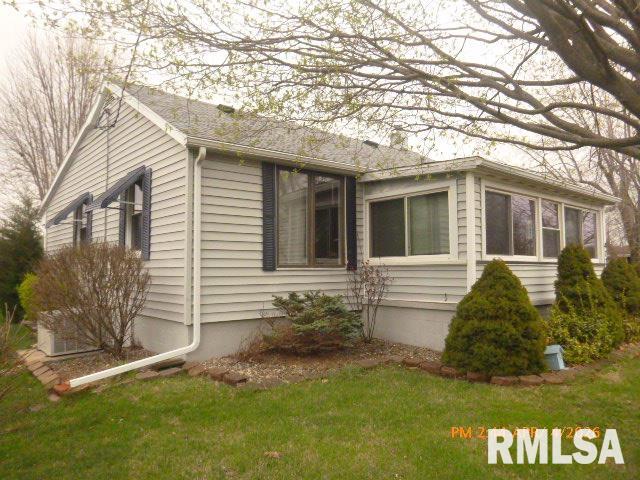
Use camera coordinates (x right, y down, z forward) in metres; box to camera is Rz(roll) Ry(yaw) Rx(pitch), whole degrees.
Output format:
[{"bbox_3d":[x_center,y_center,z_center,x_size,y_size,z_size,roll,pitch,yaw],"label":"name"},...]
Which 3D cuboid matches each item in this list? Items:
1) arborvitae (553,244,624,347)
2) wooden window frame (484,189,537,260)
[{"bbox_3d":[4.709,0.954,8.137,1.112,1.741,1.112,3,-5,-41],"label":"arborvitae"},{"bbox_3d":[3.353,-0.267,8.026,1.915,1.102,0.093,3,-5,-41],"label":"wooden window frame"}]

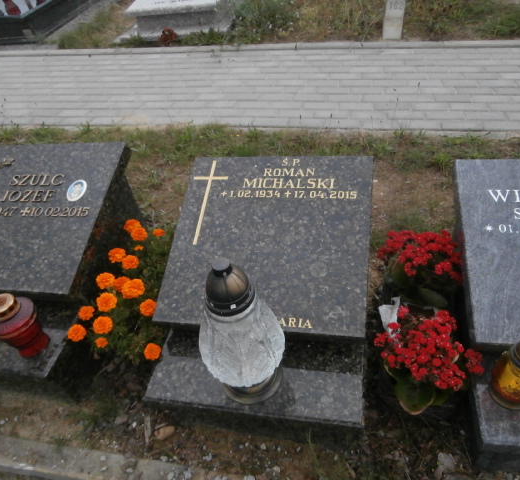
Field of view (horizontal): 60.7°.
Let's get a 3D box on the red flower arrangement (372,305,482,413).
[{"bbox_3d":[0.417,0.324,1.163,0.230,0.210,0.240,2,39,13],"label":"red flower arrangement"}]

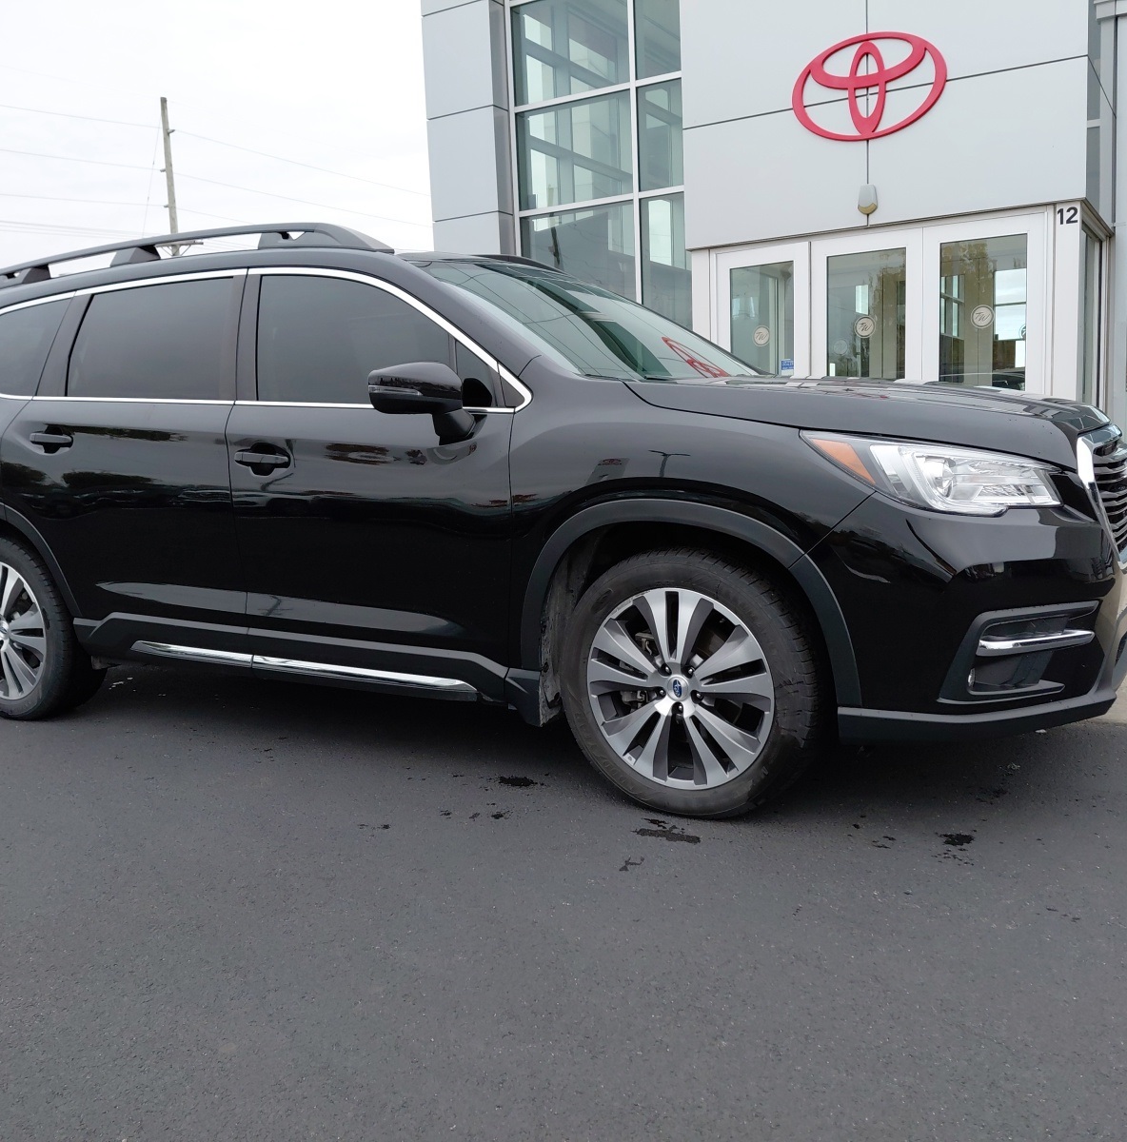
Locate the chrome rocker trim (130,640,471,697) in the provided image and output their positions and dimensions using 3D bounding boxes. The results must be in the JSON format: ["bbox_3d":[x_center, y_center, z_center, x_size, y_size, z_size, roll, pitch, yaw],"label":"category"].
[{"bbox_3d":[-0.898,0.308,3.577,1.480,0.065,0.050,2,10,29],"label":"chrome rocker trim"}]

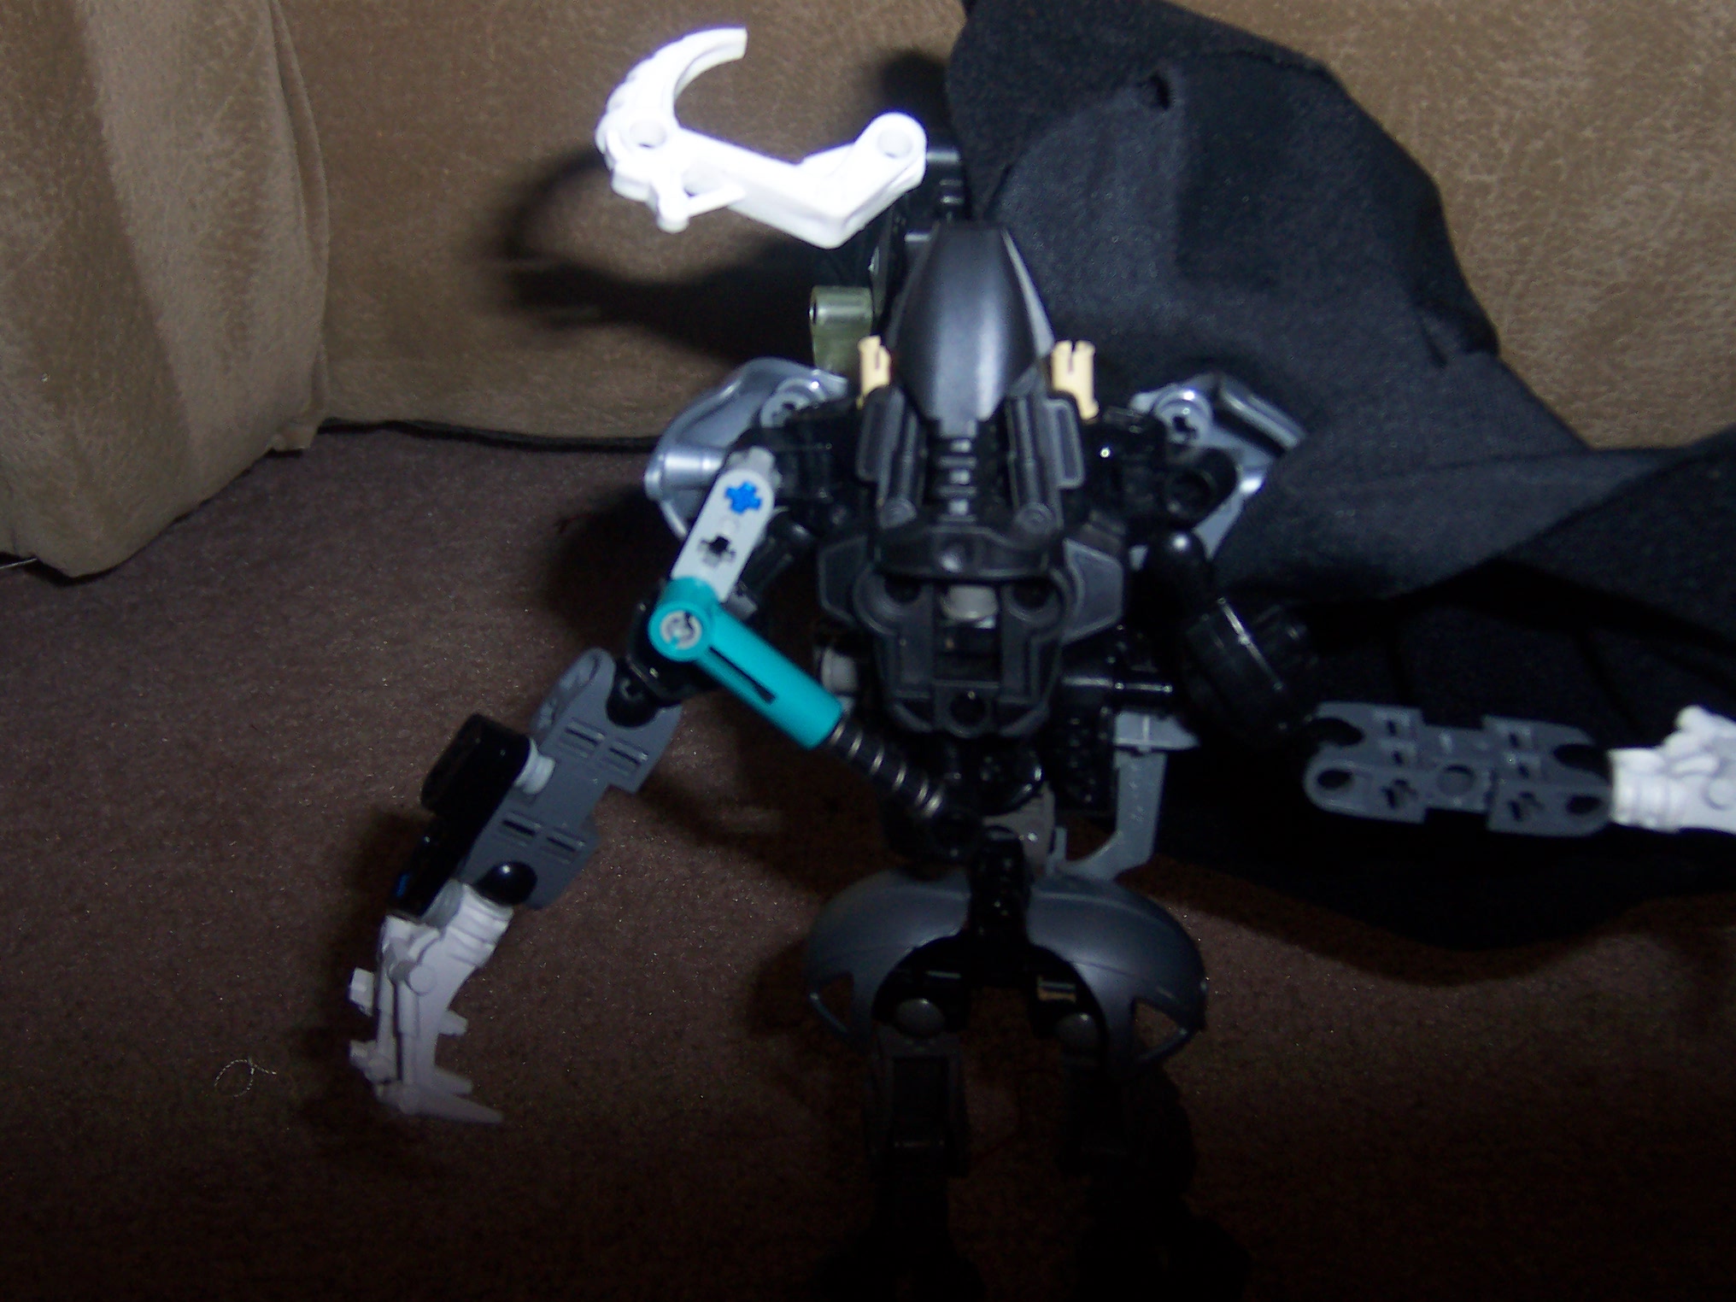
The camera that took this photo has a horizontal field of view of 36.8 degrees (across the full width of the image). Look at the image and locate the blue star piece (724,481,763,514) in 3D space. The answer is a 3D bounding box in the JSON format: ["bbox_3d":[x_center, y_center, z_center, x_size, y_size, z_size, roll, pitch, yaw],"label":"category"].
[{"bbox_3d":[-0.016,-0.020,0.334,0.005,0.005,0.004,18,26,0],"label":"blue star piece"}]

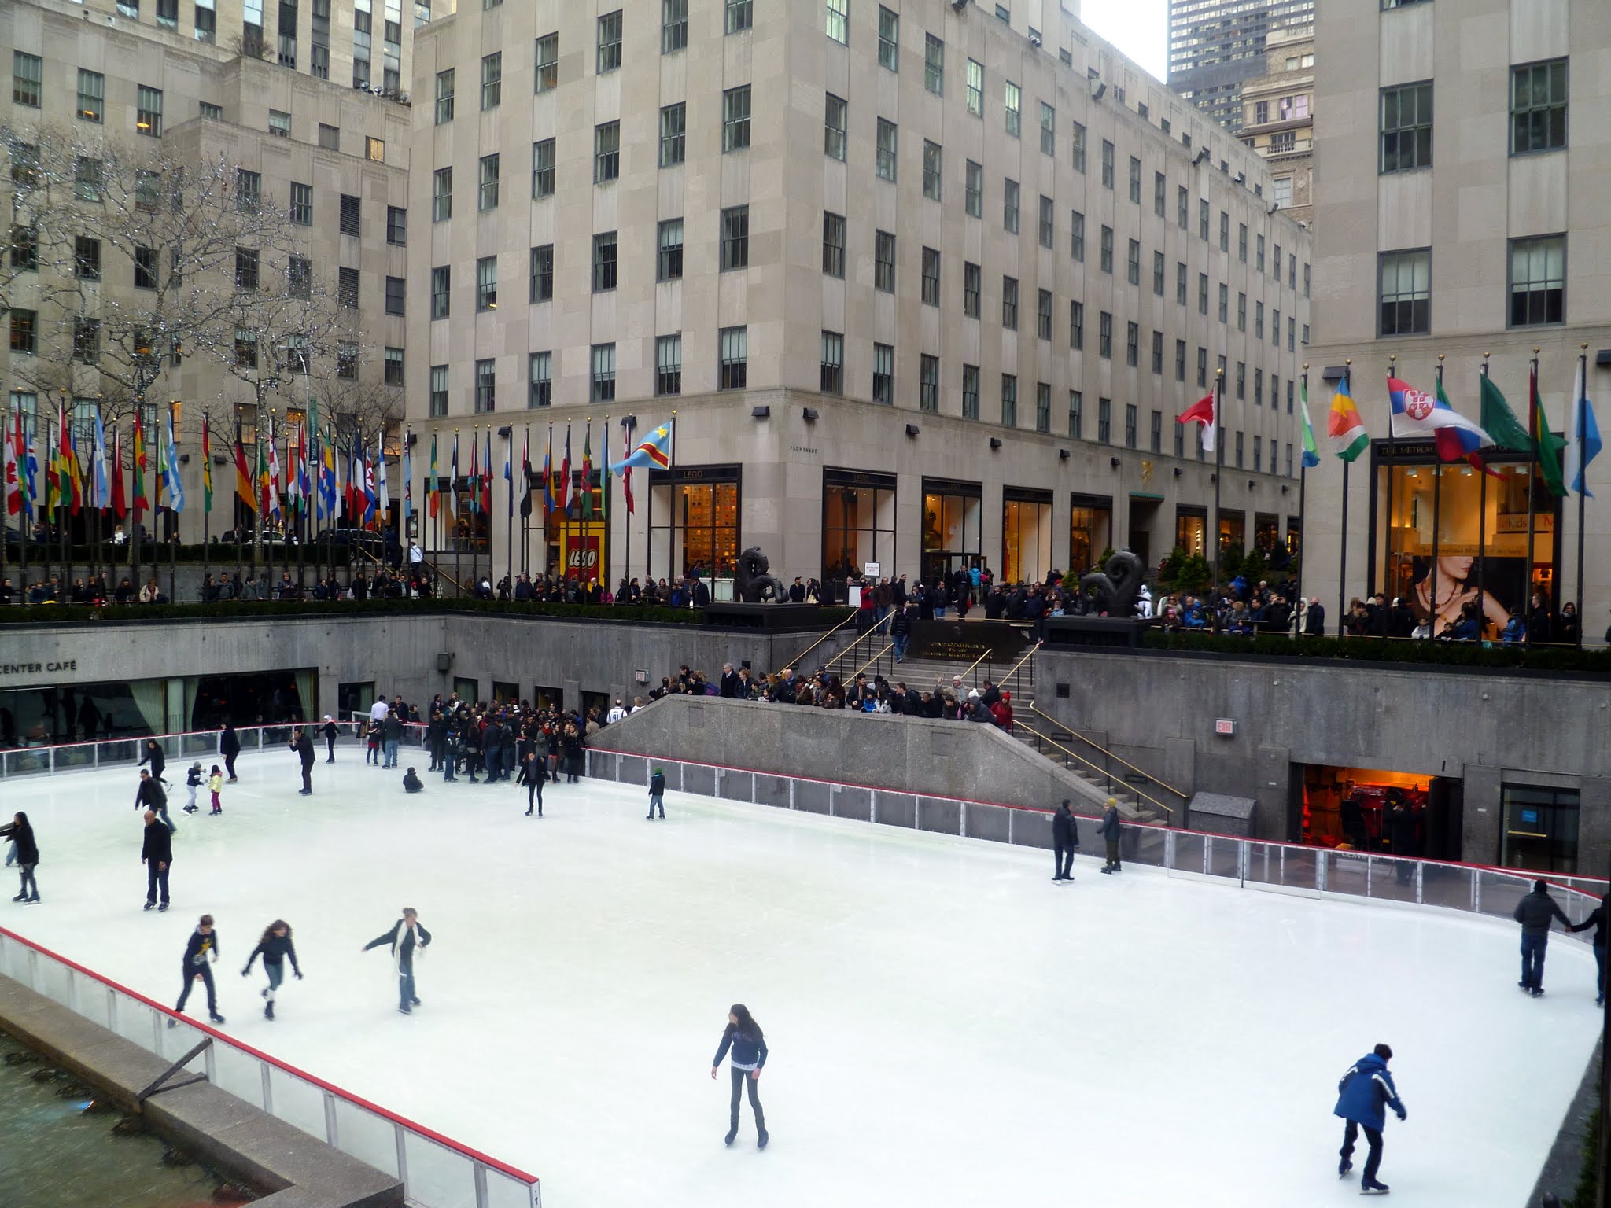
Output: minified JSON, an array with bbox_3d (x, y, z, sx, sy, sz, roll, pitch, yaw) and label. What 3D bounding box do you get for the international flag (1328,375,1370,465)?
[{"bbox_3d":[12.660,-4.288,30.413,0.920,2.000,0.450,2,2,22],"label":"international flag"}]

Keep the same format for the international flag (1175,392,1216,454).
[{"bbox_3d":[9.440,-4.416,31.530,0.974,1.530,0.400,1,2,16],"label":"international flag"}]

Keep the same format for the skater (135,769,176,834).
[{"bbox_3d":[-14.679,4.452,29.481,0.650,1.480,0.800,2,2,31],"label":"skater"}]

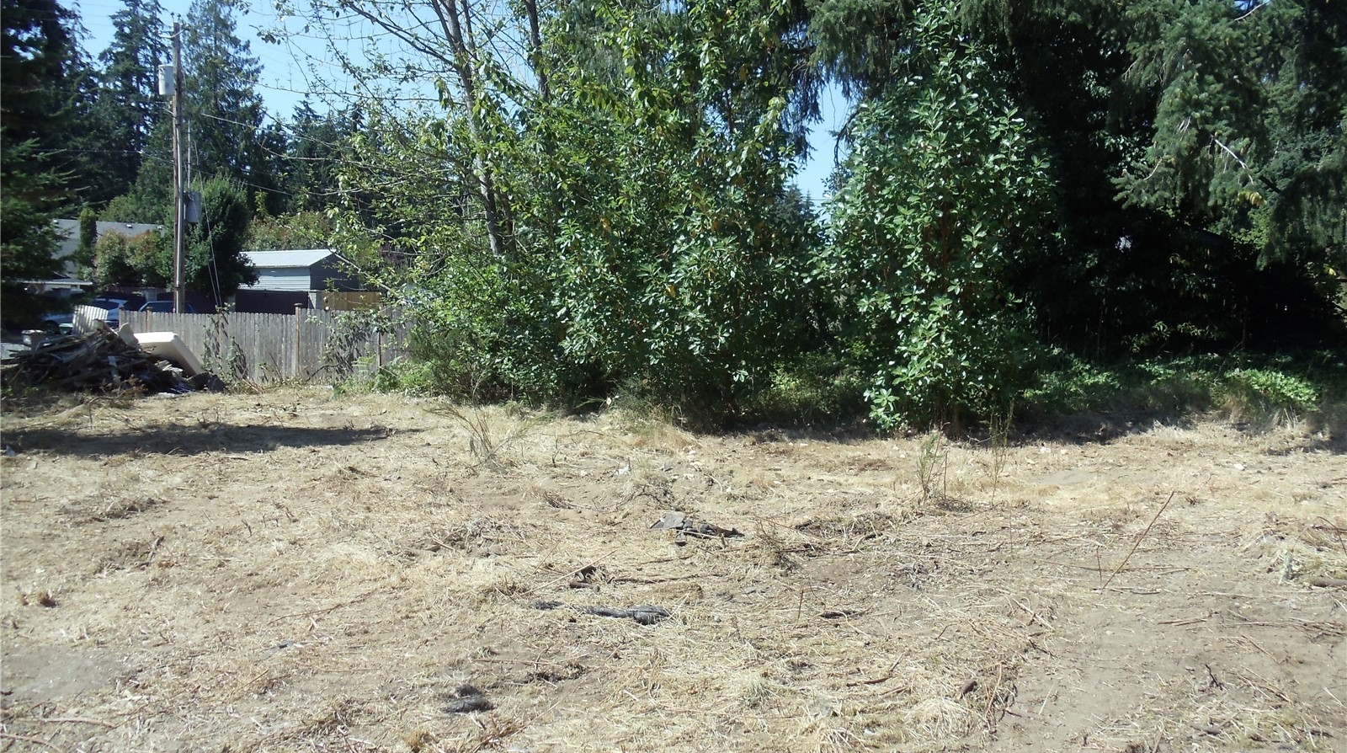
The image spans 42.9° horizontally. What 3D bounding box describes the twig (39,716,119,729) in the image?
[{"bbox_3d":[-2.304,1.330,6.654,0.353,0.030,0.060,1,3,18],"label":"twig"}]

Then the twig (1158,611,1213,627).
[{"bbox_3d":[2.642,1.236,8.832,0.443,0.035,0.070,-2,3,-37],"label":"twig"}]

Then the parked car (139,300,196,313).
[{"bbox_3d":[-20.420,-2.311,69.000,4.600,1.470,1.780,1,3,21],"label":"parked car"}]

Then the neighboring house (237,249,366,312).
[{"bbox_3d":[-17.400,-3.950,78.500,5.200,3.600,3.900,1,3,28],"label":"neighboring house"}]

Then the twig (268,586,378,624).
[{"bbox_3d":[-1.872,1.217,9.230,0.090,0.040,1.133,1,3,20],"label":"twig"}]

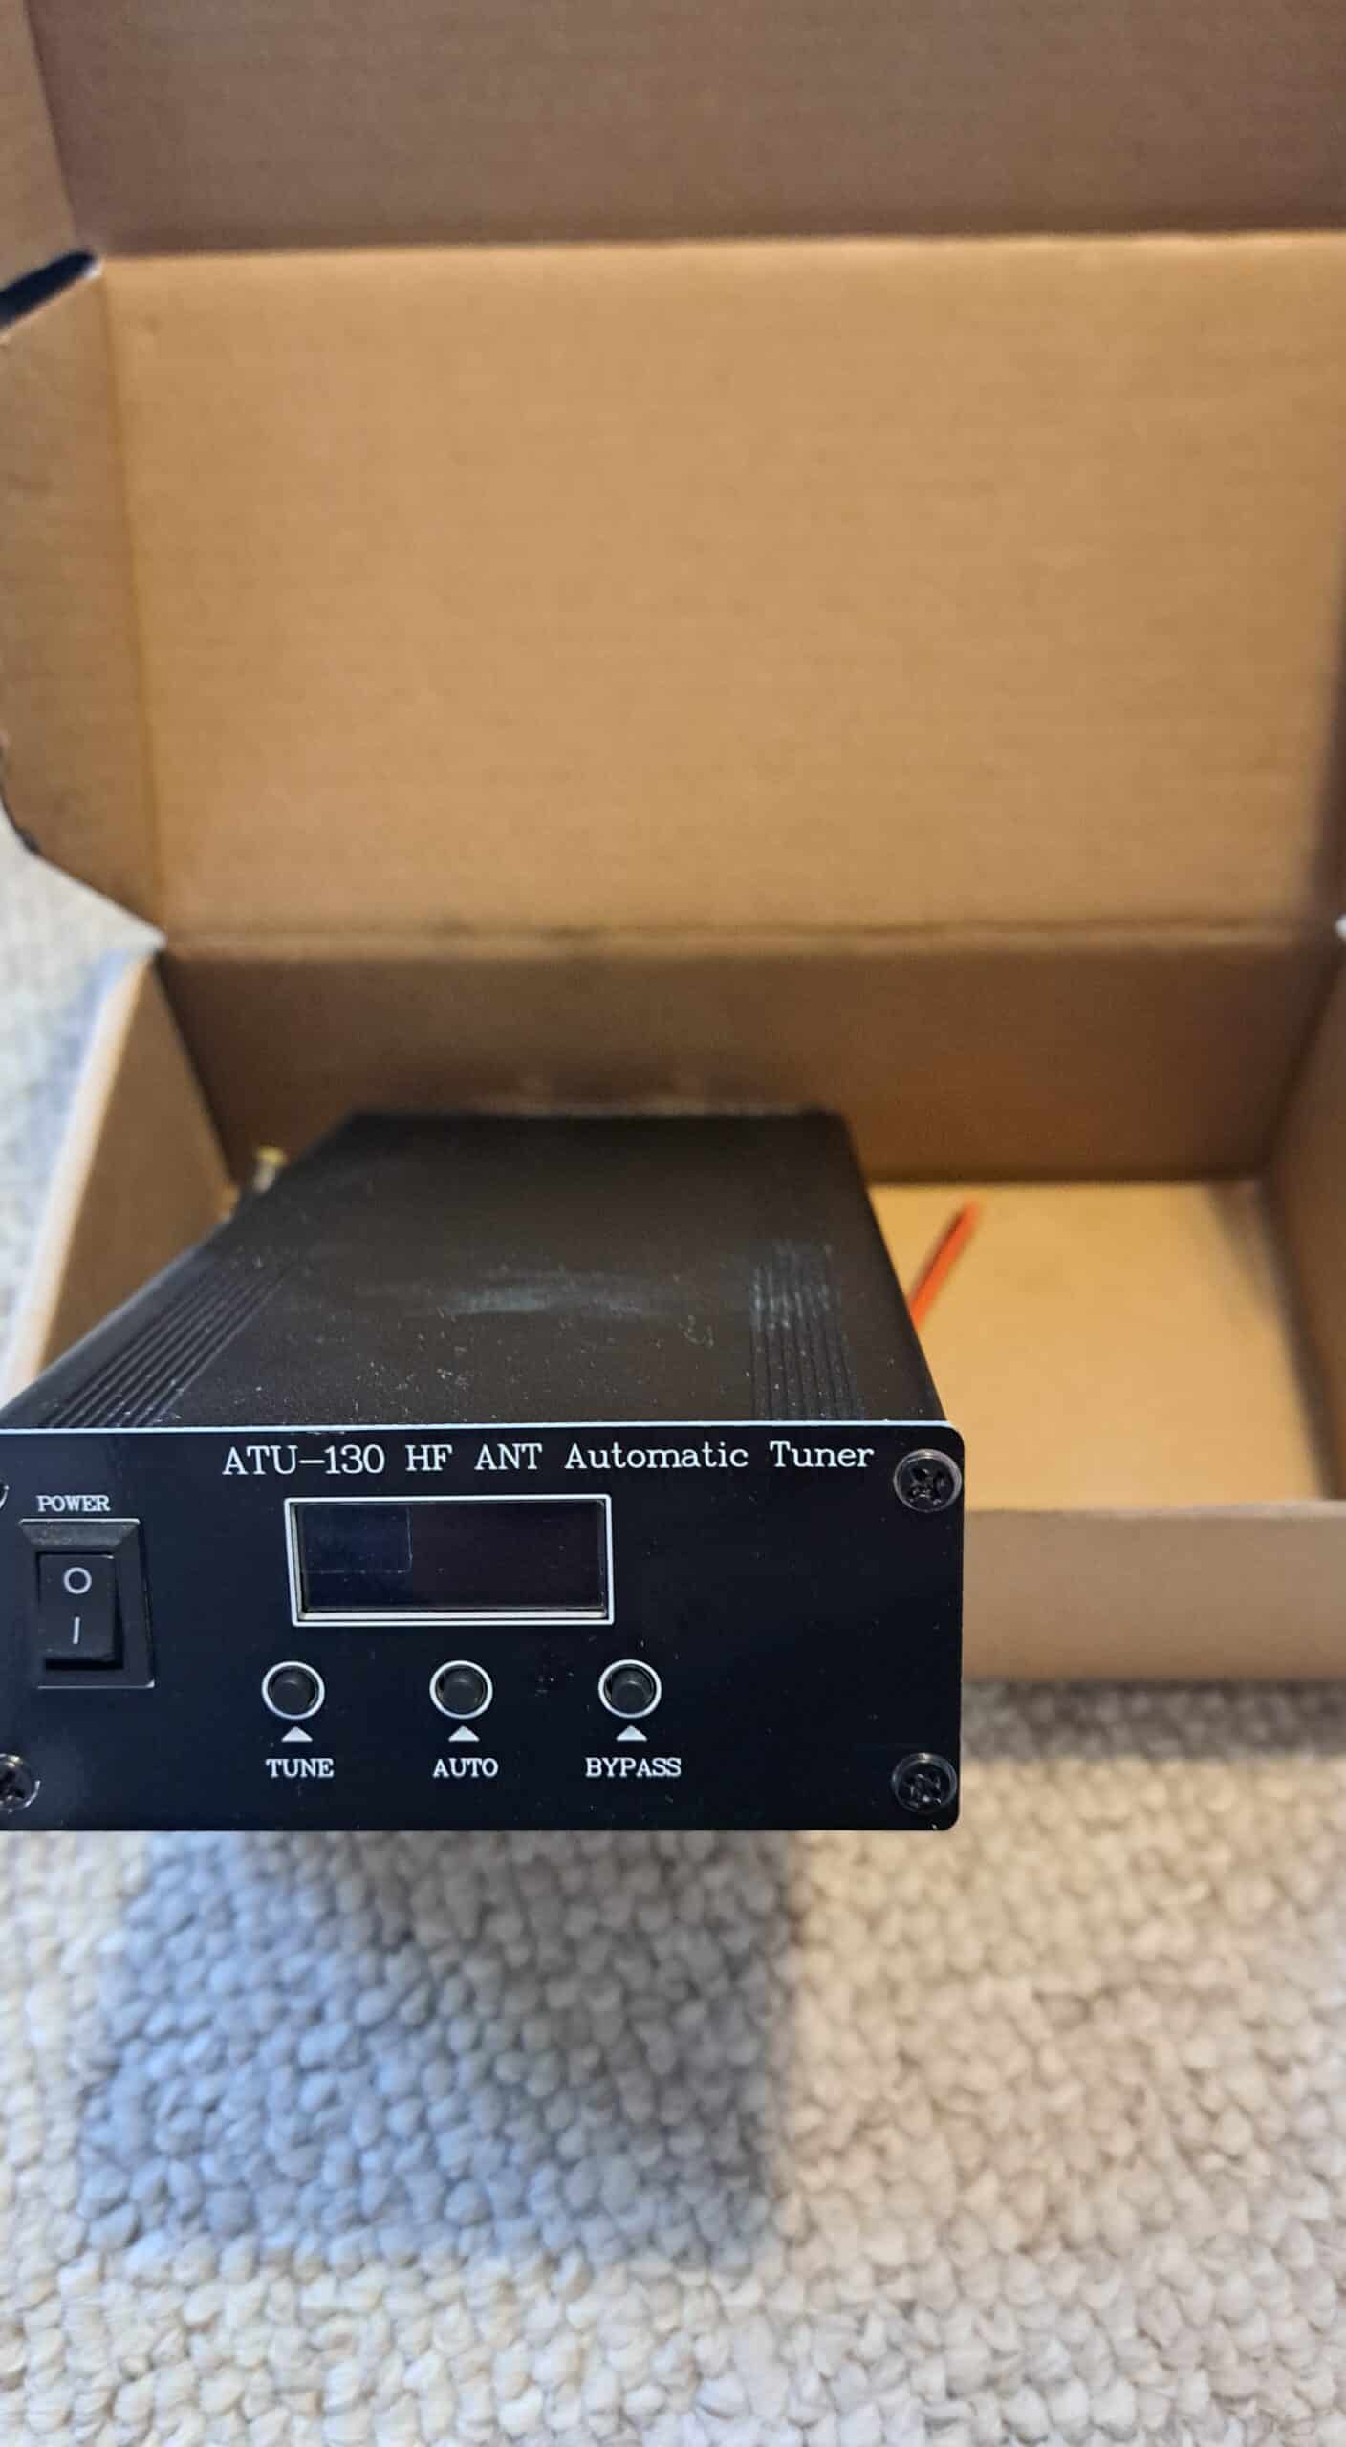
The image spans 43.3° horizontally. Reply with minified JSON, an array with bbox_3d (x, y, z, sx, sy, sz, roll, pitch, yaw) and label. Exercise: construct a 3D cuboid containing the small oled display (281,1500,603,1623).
[{"bbox_3d":[-0.019,0.029,0.147,0.028,0.012,0.002,-1,13,2],"label":"small oled display"}]

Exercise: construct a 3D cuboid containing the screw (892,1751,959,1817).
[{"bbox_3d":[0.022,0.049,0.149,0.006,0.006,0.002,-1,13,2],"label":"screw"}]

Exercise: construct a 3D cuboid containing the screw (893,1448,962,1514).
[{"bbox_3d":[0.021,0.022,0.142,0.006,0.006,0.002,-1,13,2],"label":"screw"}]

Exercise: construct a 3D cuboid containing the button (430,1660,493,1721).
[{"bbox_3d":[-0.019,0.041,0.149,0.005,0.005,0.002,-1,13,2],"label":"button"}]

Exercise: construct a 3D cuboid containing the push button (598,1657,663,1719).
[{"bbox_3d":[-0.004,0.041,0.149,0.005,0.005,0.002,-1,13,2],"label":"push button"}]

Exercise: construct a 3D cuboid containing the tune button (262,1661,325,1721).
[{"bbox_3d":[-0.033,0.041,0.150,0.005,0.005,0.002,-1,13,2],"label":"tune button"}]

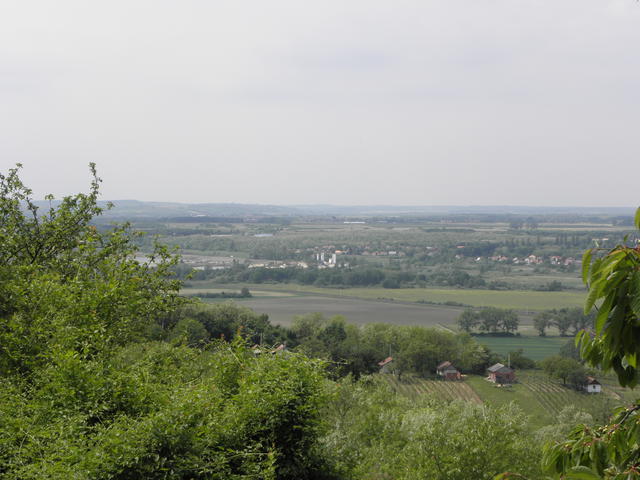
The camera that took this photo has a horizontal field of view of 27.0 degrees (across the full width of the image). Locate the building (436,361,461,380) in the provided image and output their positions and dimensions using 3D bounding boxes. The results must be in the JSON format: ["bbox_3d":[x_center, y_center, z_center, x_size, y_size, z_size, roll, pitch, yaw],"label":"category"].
[{"bbox_3d":[36.824,37.395,380.000,6.200,5.400,6.000,0,2,-12],"label":"building"}]

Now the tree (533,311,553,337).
[{"bbox_3d":[106.135,39.831,635.000,9.800,12.200,9.800,0,2,0],"label":"tree"}]

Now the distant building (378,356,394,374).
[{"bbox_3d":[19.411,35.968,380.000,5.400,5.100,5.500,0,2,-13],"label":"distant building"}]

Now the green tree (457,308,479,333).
[{"bbox_3d":[72.021,39.307,650.000,10.500,12.000,10.500,0,2,0],"label":"green tree"}]

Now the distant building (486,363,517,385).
[{"bbox_3d":[50.257,36.905,368.000,6.600,5.500,6.000,0,2,-13],"label":"distant building"}]

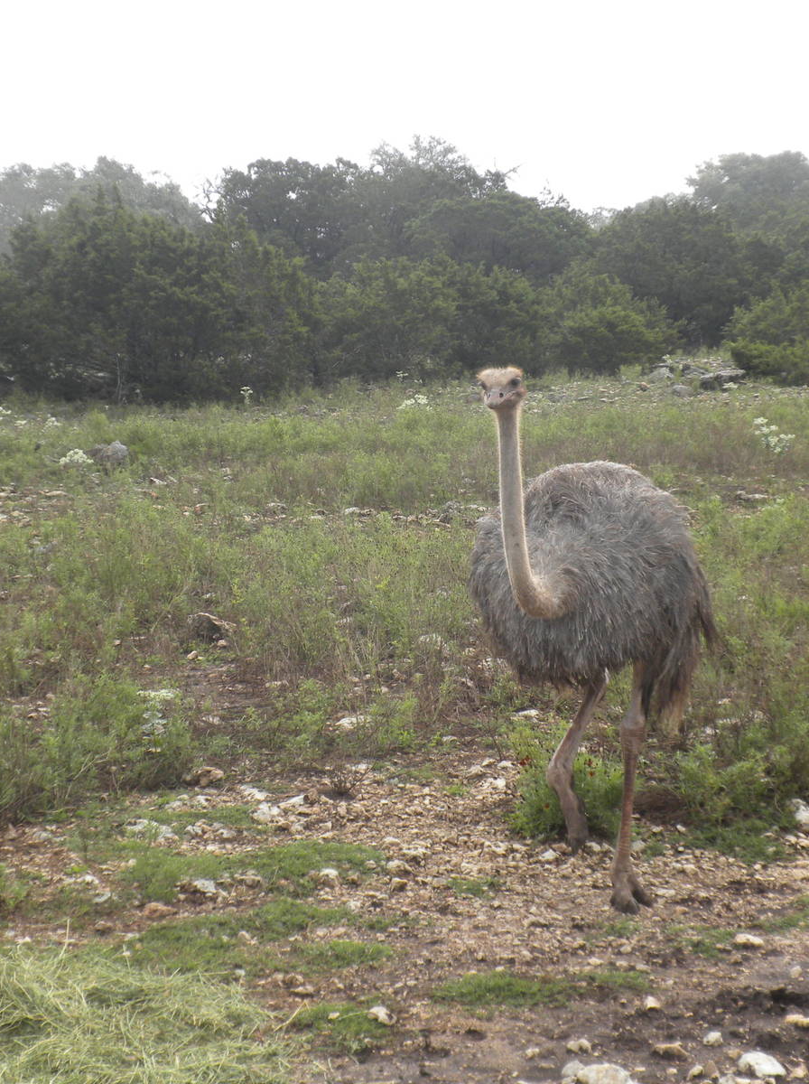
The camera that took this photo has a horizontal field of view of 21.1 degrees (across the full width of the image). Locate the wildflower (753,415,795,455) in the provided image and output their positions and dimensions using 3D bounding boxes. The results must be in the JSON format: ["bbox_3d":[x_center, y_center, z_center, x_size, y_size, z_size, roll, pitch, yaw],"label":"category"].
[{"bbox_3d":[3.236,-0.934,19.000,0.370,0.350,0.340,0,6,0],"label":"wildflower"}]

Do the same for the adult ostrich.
[{"bbox_3d":[0.545,0.293,6.750,0.640,1.700,1.120,3,7,28],"label":"adult ostrich"}]

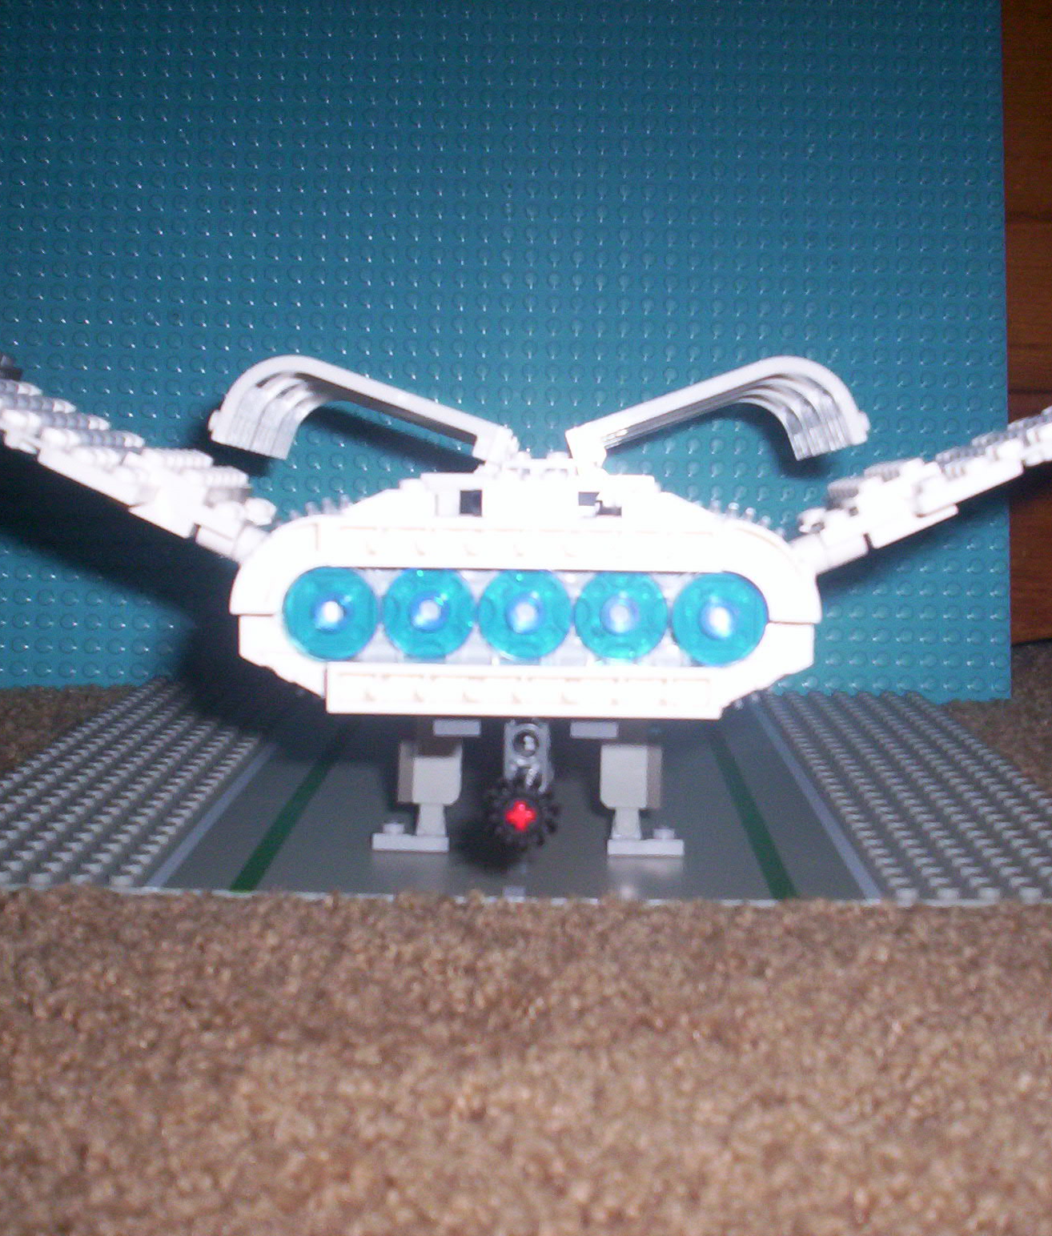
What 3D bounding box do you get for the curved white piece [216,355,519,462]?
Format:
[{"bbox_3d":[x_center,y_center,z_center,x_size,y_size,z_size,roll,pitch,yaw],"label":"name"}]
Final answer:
[{"bbox_3d":[-0.033,-0.039,0.397,0.059,0.024,0.070,21,3,-1],"label":"curved white piece"}]

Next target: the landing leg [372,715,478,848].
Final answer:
[{"bbox_3d":[-0.021,0.035,0.379,0.021,0.029,0.014,1,6,2],"label":"landing leg"}]

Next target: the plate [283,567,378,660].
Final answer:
[{"bbox_3d":[-0.032,-0.001,0.293,0.016,0.016,0.005,1,3,0],"label":"plate"}]

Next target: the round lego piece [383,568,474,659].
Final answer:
[{"bbox_3d":[-0.016,-0.001,0.297,0.016,0.016,0.005,1,3,0],"label":"round lego piece"}]

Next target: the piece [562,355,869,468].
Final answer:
[{"bbox_3d":[0.040,-0.039,0.397,0.059,0.024,0.070,-20,3,1],"label":"piece"}]

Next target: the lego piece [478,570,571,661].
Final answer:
[{"bbox_3d":[0.000,0.000,0.297,0.016,0.016,0.005,1,3,0],"label":"lego piece"}]

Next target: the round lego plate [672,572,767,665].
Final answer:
[{"bbox_3d":[0.032,0.000,0.293,0.016,0.016,0.005,1,3,0],"label":"round lego plate"}]

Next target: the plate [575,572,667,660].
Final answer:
[{"bbox_3d":[0.016,0.000,0.297,0.016,0.016,0.005,1,3,0],"label":"plate"}]

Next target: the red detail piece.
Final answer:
[{"bbox_3d":[-0.001,0.033,0.299,0.005,0.005,0.008,1,3,0],"label":"red detail piece"}]

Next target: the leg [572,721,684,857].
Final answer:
[{"bbox_3d":[0.022,0.036,0.377,0.021,0.029,0.014,1,6,2],"label":"leg"}]

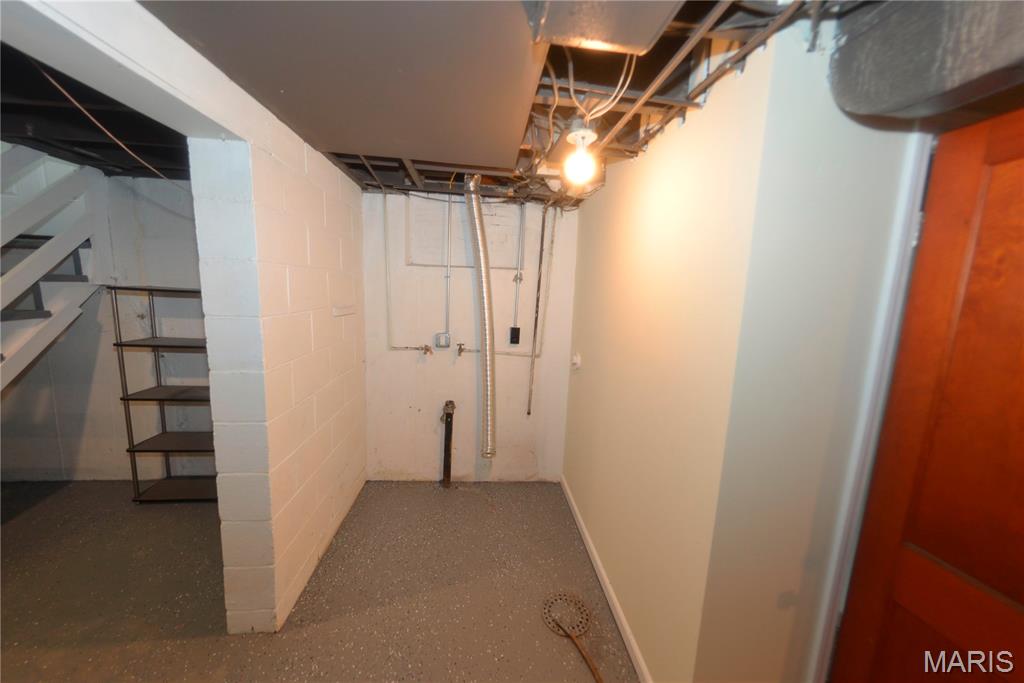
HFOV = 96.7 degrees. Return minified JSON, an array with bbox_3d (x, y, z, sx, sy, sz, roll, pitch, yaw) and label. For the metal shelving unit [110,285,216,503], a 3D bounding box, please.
[{"bbox_3d":[-2.040,0.334,2.896,0.620,1.360,0.310,1,9,-3],"label":"metal shelving unit"}]

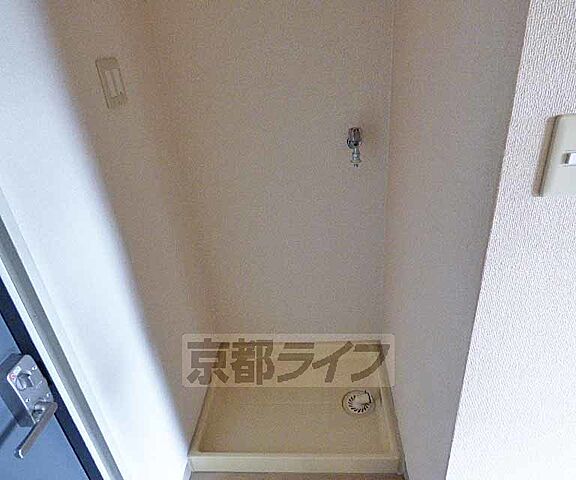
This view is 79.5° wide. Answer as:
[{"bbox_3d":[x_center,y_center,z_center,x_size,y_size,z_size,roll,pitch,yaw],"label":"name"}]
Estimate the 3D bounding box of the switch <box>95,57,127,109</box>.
[{"bbox_3d":[-0.486,-0.436,0.966,0.010,0.120,0.097,-3,25,5],"label":"switch"}]

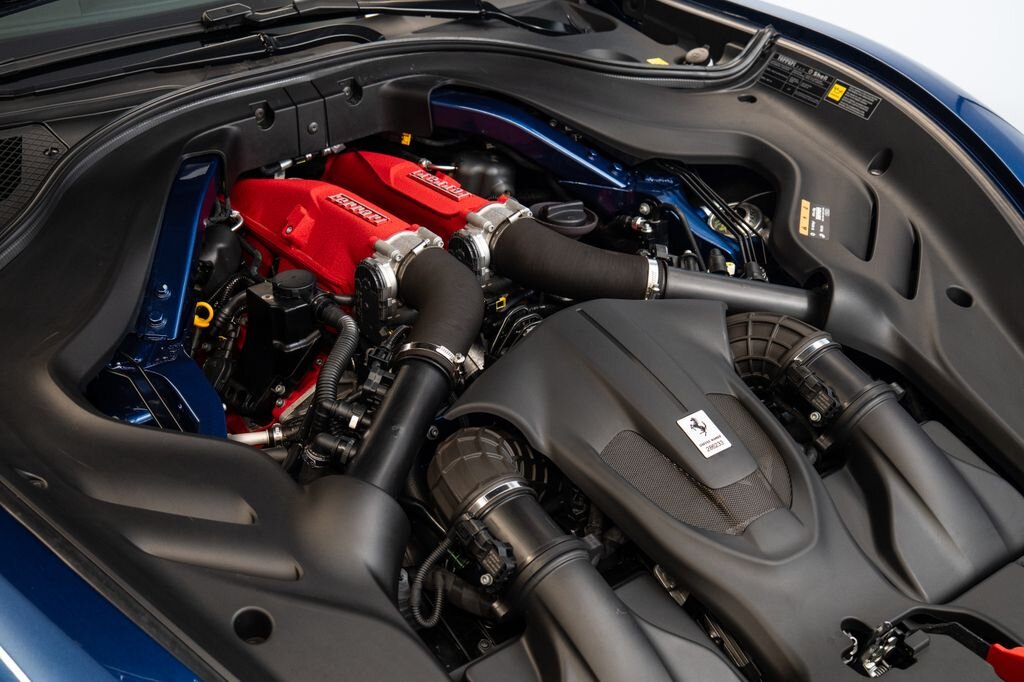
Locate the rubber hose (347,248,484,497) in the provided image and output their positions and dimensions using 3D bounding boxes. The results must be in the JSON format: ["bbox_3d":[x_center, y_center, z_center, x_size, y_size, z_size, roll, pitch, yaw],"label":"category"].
[{"bbox_3d":[-0.107,0.026,1.678,0.120,0.085,0.440,3,36,0],"label":"rubber hose"}]

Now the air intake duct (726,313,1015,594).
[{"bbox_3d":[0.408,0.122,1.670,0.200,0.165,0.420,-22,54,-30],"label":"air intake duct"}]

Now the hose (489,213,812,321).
[{"bbox_3d":[0.179,-0.087,1.852,0.440,0.085,0.120,11,37,12],"label":"hose"}]

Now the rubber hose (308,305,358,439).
[{"bbox_3d":[-0.222,0.034,1.730,0.065,0.170,0.070,-22,42,-30],"label":"rubber hose"}]

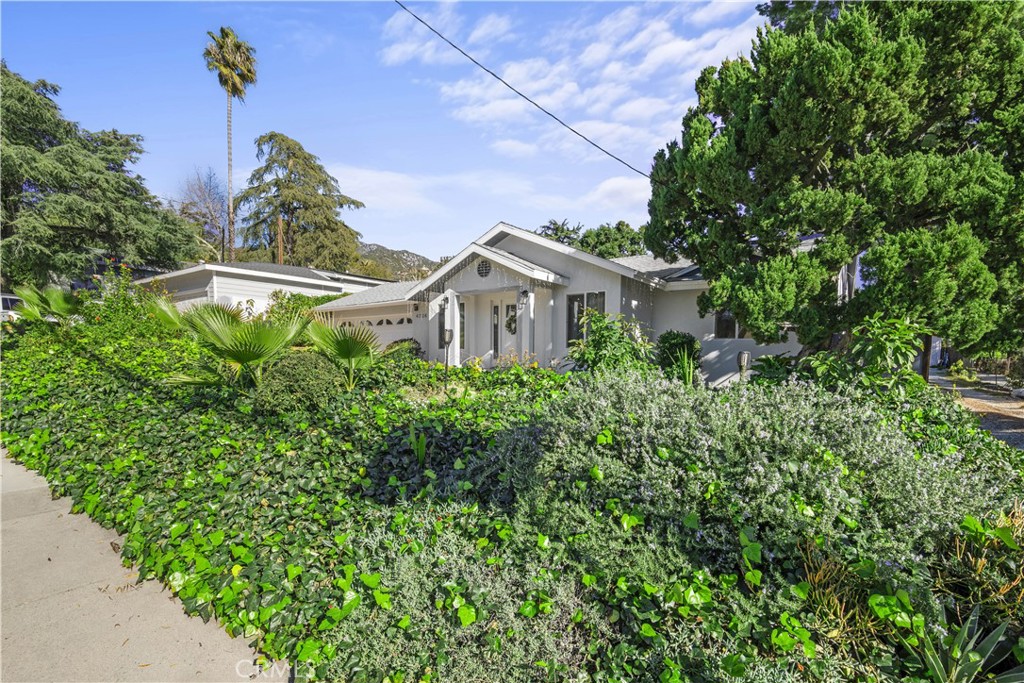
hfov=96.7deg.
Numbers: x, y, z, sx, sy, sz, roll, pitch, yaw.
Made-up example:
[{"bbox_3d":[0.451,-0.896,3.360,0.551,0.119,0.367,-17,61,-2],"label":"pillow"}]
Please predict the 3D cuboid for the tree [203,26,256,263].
[{"bbox_3d":[-20.500,-11.400,33.000,3.900,22.600,3.900,0,0,0],"label":"tree"}]

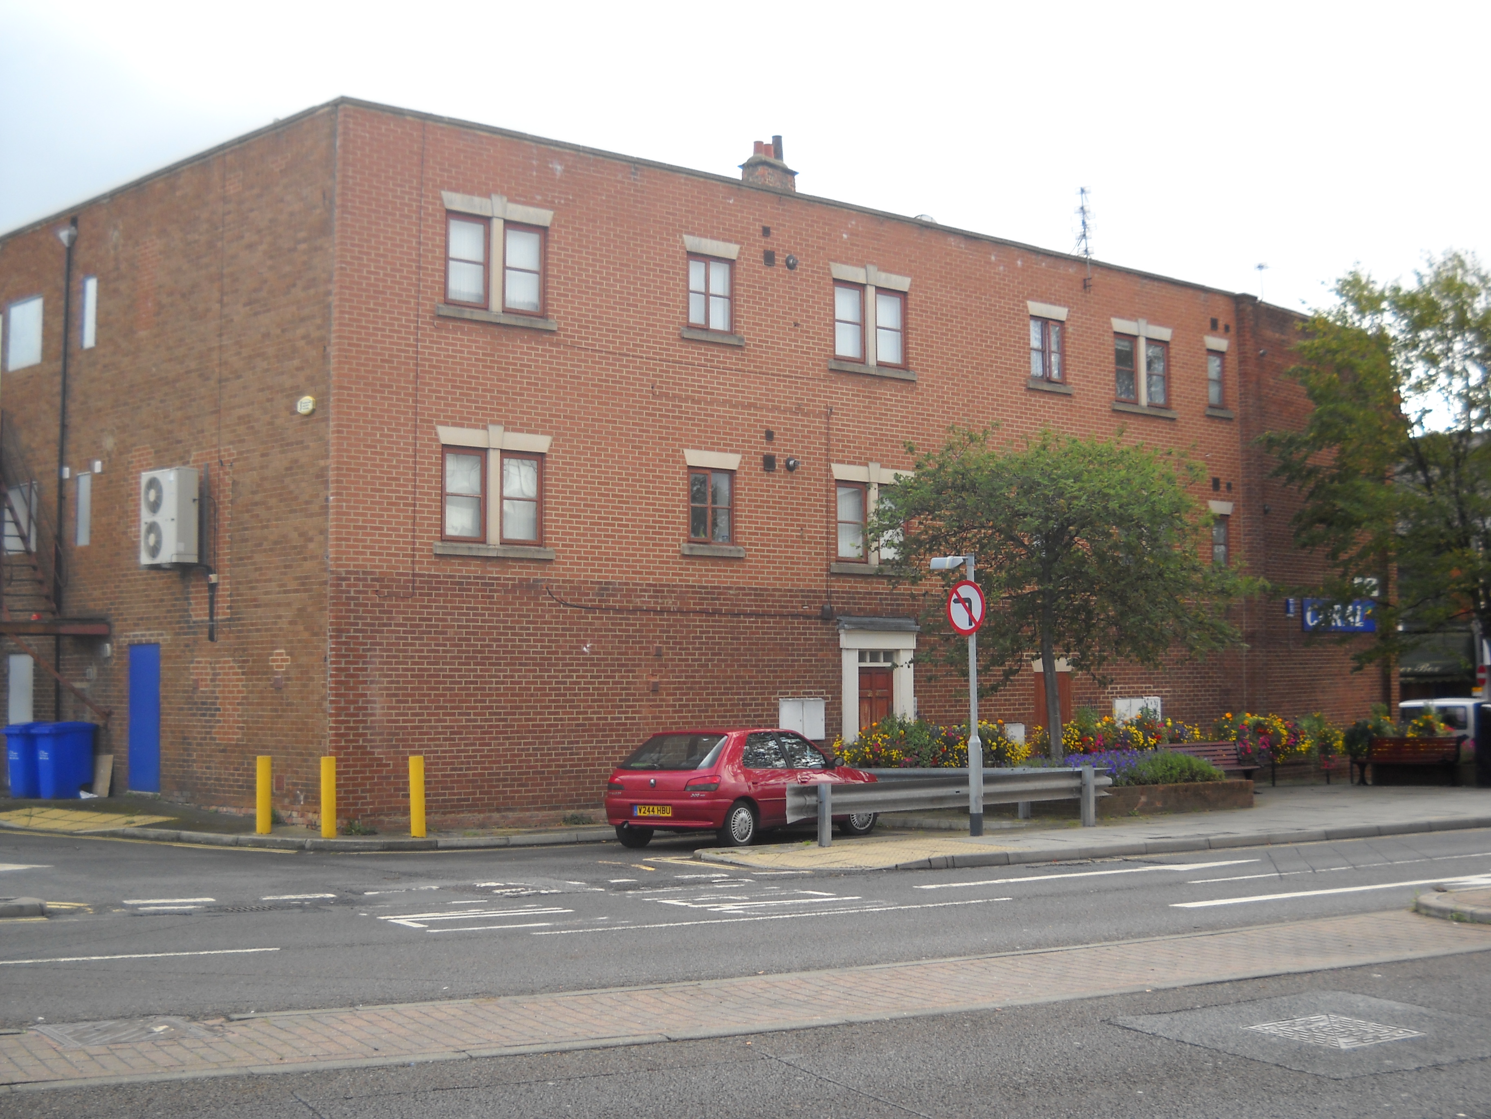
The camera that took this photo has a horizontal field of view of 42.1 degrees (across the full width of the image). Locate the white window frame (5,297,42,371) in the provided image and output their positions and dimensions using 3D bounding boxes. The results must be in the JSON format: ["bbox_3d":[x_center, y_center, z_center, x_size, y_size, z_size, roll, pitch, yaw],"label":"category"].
[{"bbox_3d":[-10.729,-3.337,28.888,0.120,1.040,1.200,3,-5,-44],"label":"white window frame"}]

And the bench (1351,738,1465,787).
[{"bbox_3d":[10.954,3.361,32.160,0.620,0.810,1.720,3,-5,-44],"label":"bench"}]

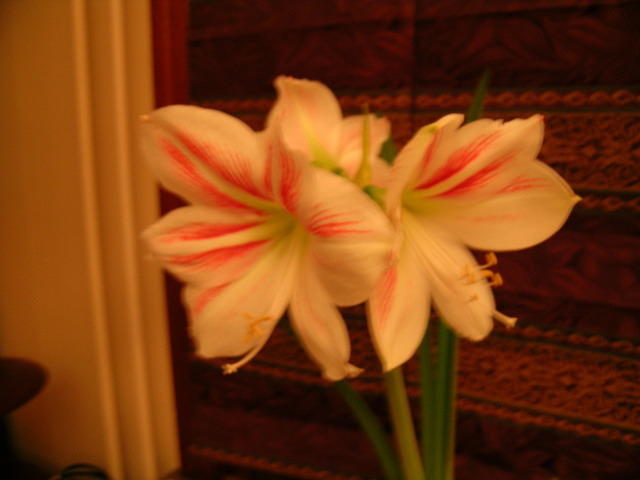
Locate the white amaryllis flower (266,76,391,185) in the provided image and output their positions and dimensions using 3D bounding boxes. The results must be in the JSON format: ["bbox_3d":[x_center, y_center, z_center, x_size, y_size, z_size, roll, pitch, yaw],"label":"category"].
[{"bbox_3d":[0.014,-0.083,0.475,0.140,0.145,0.120,-3,14,-17],"label":"white amaryllis flower"}]

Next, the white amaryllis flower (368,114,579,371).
[{"bbox_3d":[0.092,-0.002,0.375,0.130,0.172,0.165,13,18,41],"label":"white amaryllis flower"}]

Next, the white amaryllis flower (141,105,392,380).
[{"bbox_3d":[-0.024,-0.001,0.358,0.168,0.173,0.130,7,15,23],"label":"white amaryllis flower"}]

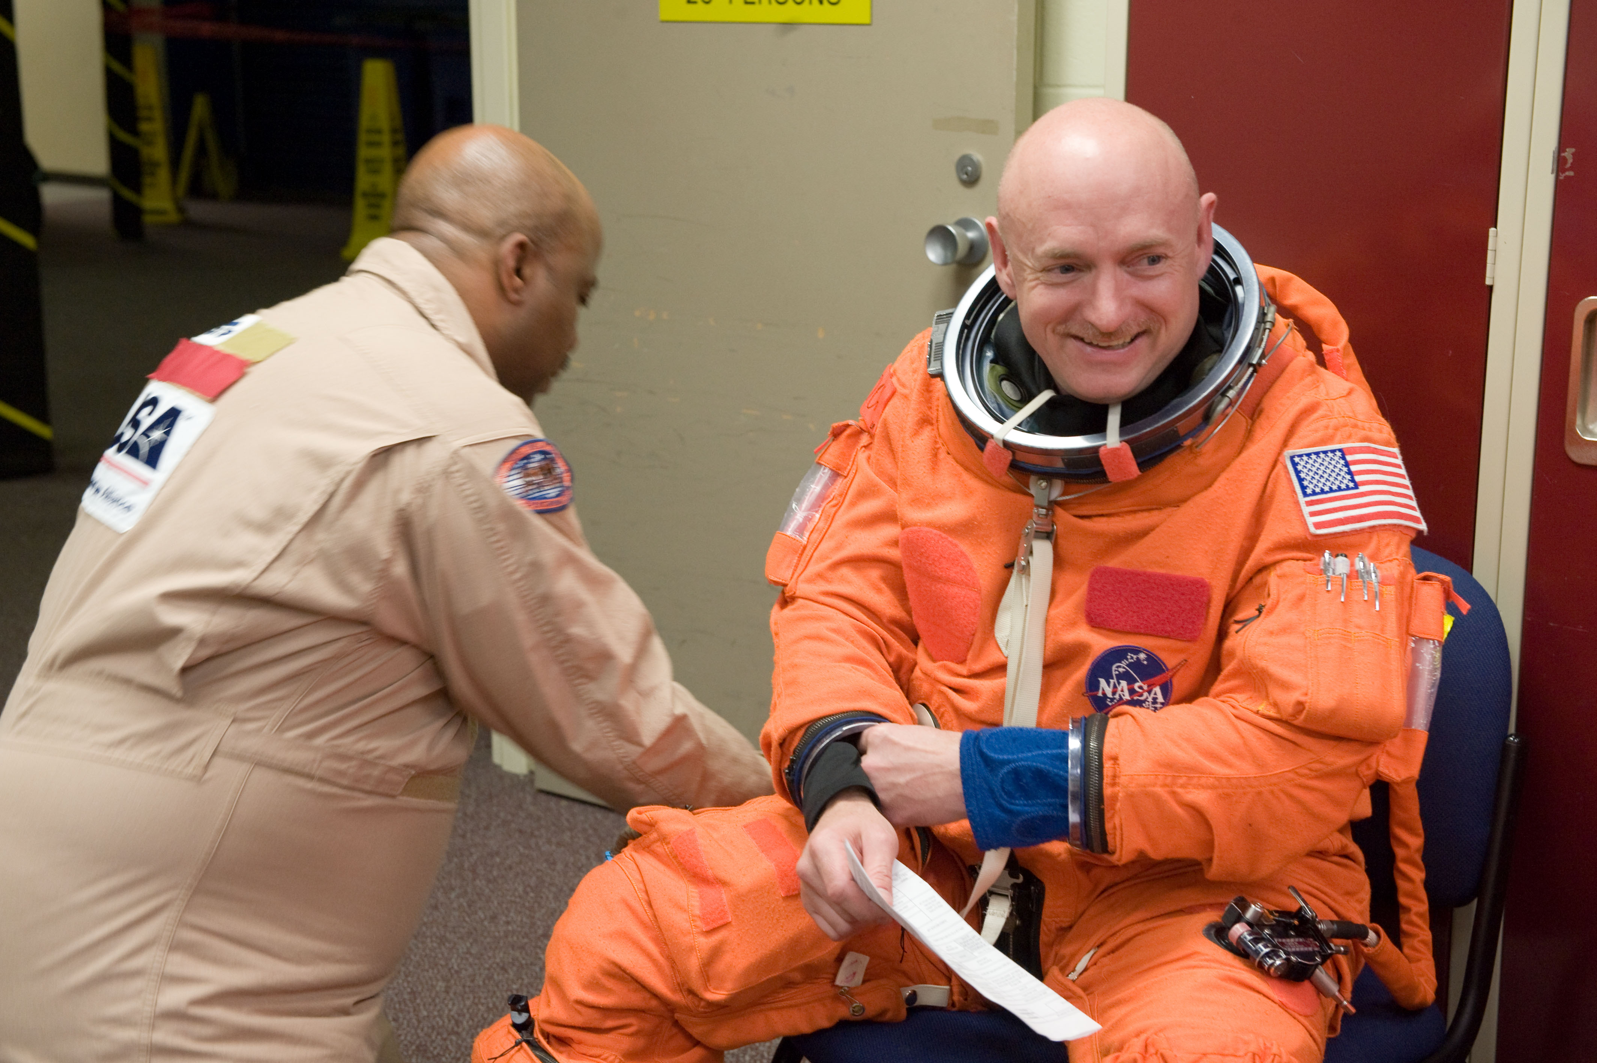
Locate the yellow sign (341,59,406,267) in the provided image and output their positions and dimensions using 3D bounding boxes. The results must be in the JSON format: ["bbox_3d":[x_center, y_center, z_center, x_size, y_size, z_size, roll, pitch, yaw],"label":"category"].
[{"bbox_3d":[-1.917,-1.718,11.443,0.310,0.914,0.310,4,14,16],"label":"yellow sign"}]

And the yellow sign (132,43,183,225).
[{"bbox_3d":[-3.396,-2.086,12.993,0.310,0.914,0.310,-3,14,-14],"label":"yellow sign"}]

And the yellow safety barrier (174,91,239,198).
[{"bbox_3d":[-3.429,-2.229,14.328,0.320,0.620,0.290,0,13,-1],"label":"yellow safety barrier"}]

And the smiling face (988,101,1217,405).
[{"bbox_3d":[0.243,-0.229,1.990,0.180,0.232,0.205,-4,22,9],"label":"smiling face"}]

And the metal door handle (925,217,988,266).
[{"bbox_3d":[0.222,-0.404,3.469,0.064,0.064,0.077,10,17,35],"label":"metal door handle"}]

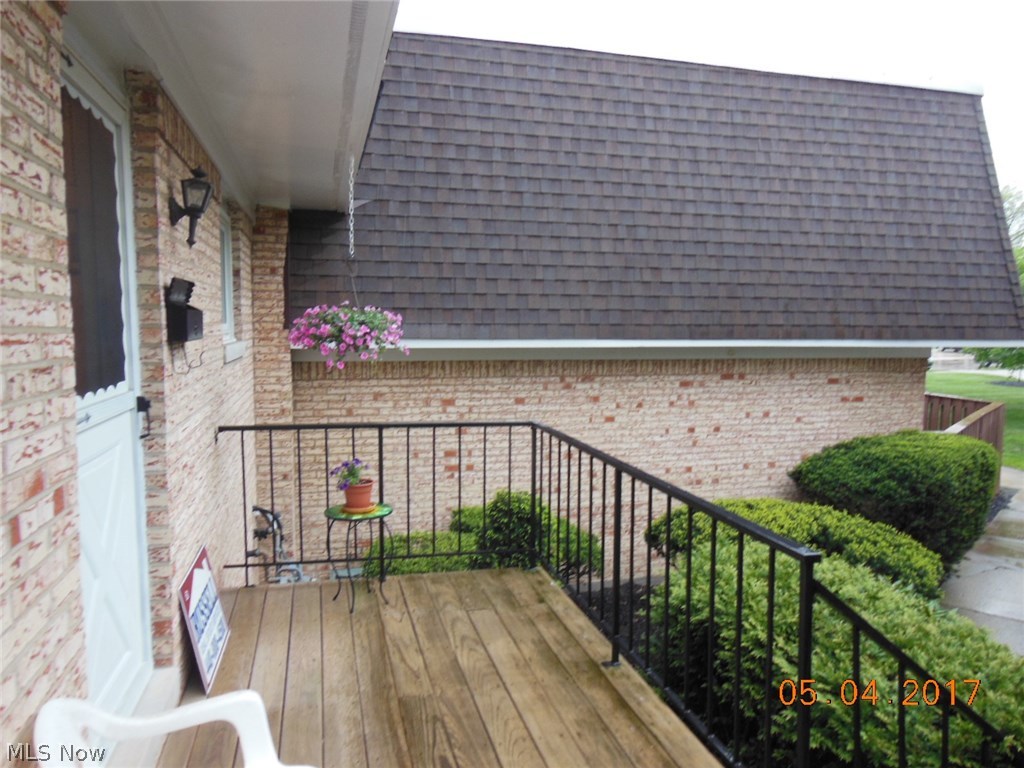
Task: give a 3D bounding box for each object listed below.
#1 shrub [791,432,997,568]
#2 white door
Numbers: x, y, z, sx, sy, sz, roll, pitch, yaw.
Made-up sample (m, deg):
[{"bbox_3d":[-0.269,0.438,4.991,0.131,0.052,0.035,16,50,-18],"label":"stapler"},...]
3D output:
[{"bbox_3d":[3.948,1.241,7.623,2.150,1.470,1.250,-1,4,-15],"label":"shrub"},{"bbox_3d":[-1.243,0.080,2.200,0.060,2.010,0.920,-1,4,-15],"label":"white door"}]

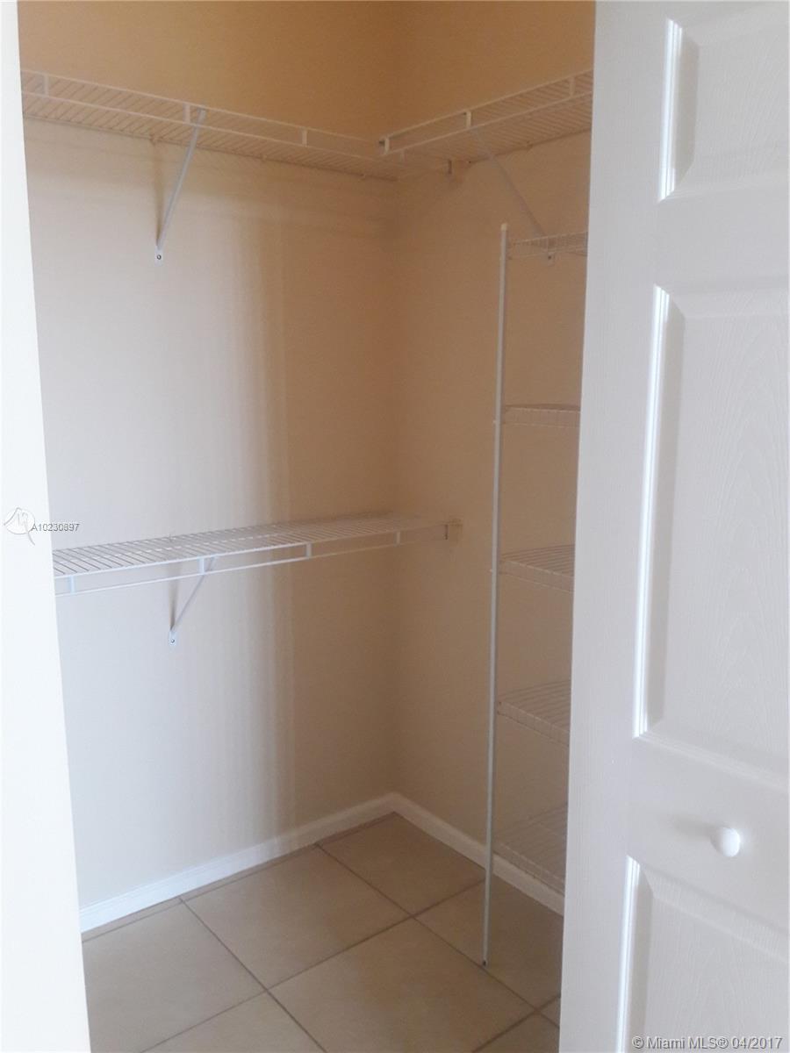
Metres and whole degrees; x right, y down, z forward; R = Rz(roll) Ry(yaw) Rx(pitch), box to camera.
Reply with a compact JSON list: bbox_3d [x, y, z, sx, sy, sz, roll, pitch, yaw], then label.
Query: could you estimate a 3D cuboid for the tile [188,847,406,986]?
[{"bbox_3d":[-0.277,1.066,2.367,0.452,0.010,0.452,-8,12,-38],"label":"tile"}]

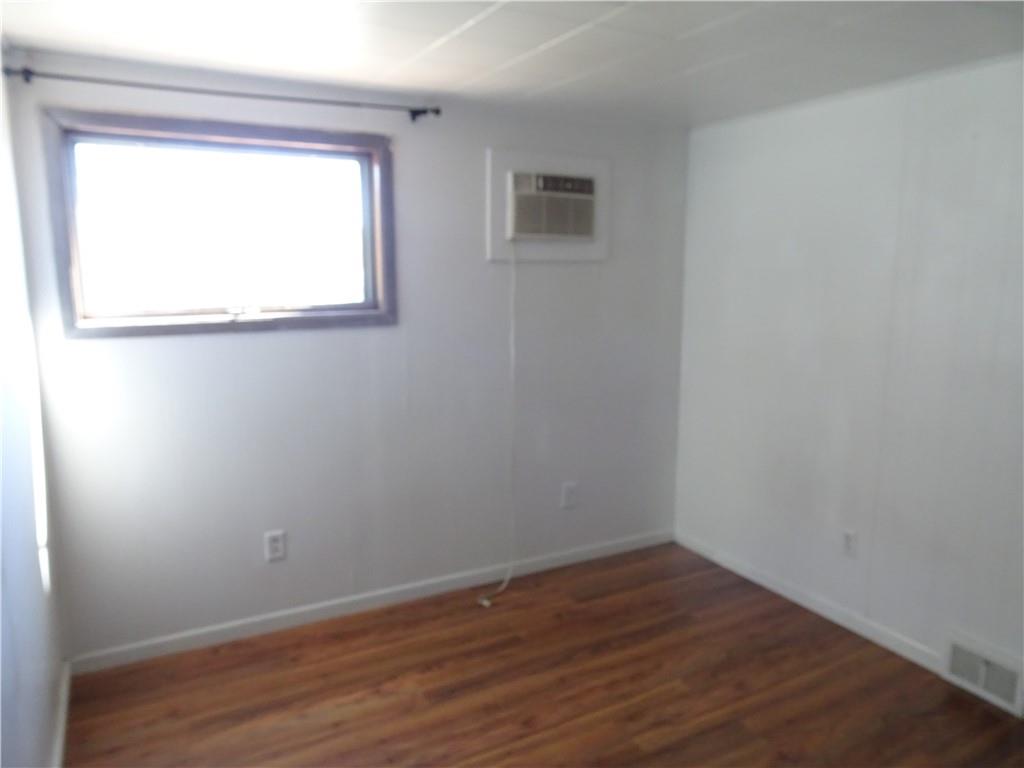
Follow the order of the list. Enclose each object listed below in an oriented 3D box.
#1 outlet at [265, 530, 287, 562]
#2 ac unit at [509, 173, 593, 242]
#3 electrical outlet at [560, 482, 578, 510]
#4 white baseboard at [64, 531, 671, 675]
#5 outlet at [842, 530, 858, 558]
[{"bbox_3d":[-0.938,0.644,2.815,0.073,0.118,0.012,-5,10,-27],"label":"outlet"},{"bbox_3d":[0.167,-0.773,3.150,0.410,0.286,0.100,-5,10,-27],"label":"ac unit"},{"bbox_3d":[0.279,0.544,3.446,0.073,0.118,0.012,-5,10,-27],"label":"electrical outlet"},{"bbox_3d":[-0.356,0.909,3.176,2.767,0.082,0.016,-5,10,-27],"label":"white baseboard"},{"bbox_3d":[1.355,0.645,2.843,0.012,0.118,0.073,-5,10,-27],"label":"outlet"}]

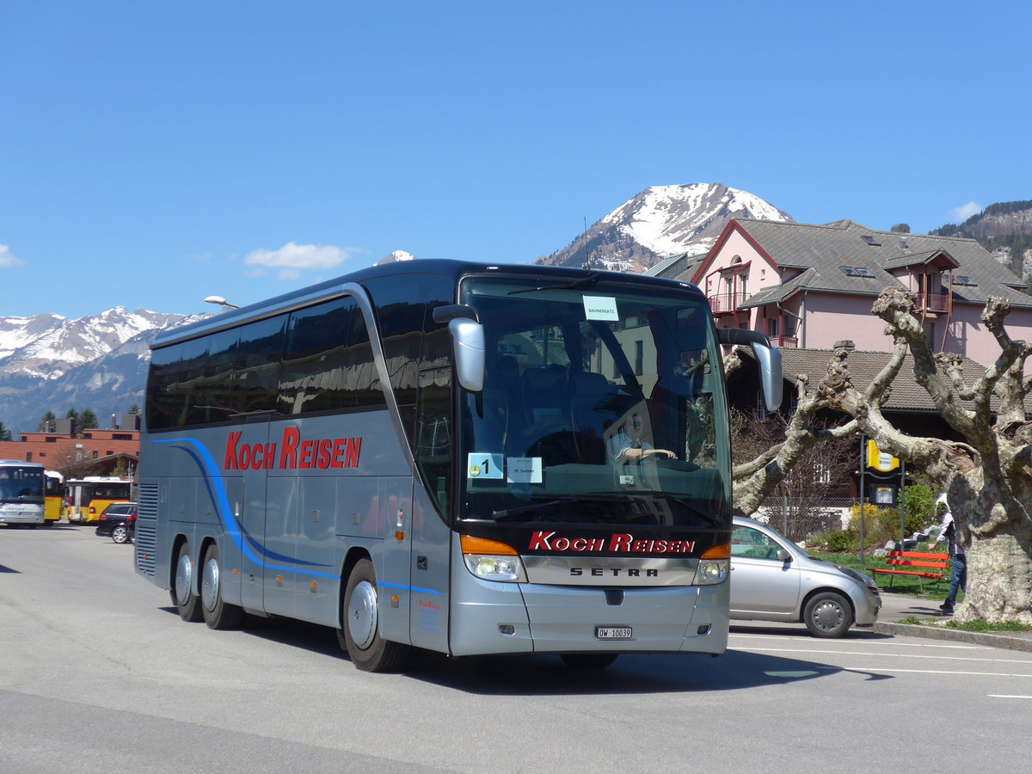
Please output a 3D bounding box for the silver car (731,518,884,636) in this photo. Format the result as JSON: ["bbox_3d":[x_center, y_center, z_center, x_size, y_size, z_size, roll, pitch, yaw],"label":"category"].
[{"bbox_3d":[3.135,2.483,24.835,3.720,1.540,1.660,1,-4,16],"label":"silver car"}]

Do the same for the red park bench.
[{"bbox_3d":[7.841,3.727,37.000,0.580,0.780,1.820,4,-4,-30],"label":"red park bench"}]

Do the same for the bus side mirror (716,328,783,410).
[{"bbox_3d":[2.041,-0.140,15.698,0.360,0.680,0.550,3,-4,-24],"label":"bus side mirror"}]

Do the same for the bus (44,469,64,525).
[{"bbox_3d":[-29.535,6.737,112.133,2.550,3.200,12.000,3,-4,-22],"label":"bus"}]

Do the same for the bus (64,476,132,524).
[{"bbox_3d":[-26.059,7.023,114.704,2.500,2.950,10.000,3,-4,-22],"label":"bus"}]

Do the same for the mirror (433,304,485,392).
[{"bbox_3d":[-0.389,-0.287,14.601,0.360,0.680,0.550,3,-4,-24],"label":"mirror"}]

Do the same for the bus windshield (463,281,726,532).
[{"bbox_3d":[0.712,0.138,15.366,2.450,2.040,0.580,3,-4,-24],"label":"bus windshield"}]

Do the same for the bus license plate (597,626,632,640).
[{"bbox_3d":[0.795,1.990,14.929,0.310,0.090,0.020,3,-4,-24],"label":"bus license plate"}]

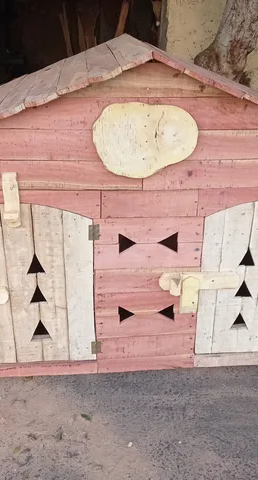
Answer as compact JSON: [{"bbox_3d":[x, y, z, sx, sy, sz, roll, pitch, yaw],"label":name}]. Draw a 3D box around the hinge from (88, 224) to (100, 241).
[{"bbox_3d":[-0.110,-0.022,1.652,0.033,0.056,0.010,-2,26,-4],"label":"hinge"}]

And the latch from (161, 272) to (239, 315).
[{"bbox_3d":[0.238,0.175,1.753,0.274,0.145,0.050,-2,26,-4],"label":"latch"}]

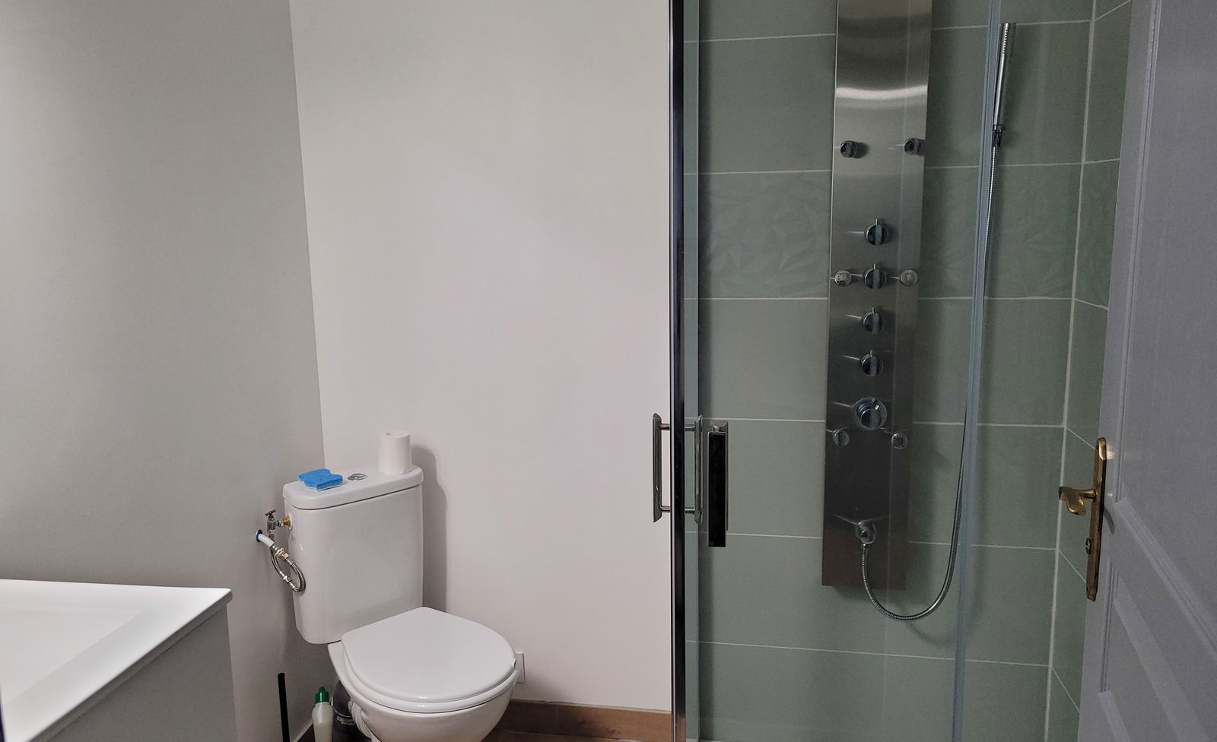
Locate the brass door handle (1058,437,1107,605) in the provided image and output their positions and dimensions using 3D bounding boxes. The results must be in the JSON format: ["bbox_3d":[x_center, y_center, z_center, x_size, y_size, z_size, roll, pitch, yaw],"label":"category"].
[{"bbox_3d":[0.603,0.202,1.167,0.053,0.218,0.115,2,10,18],"label":"brass door handle"}]

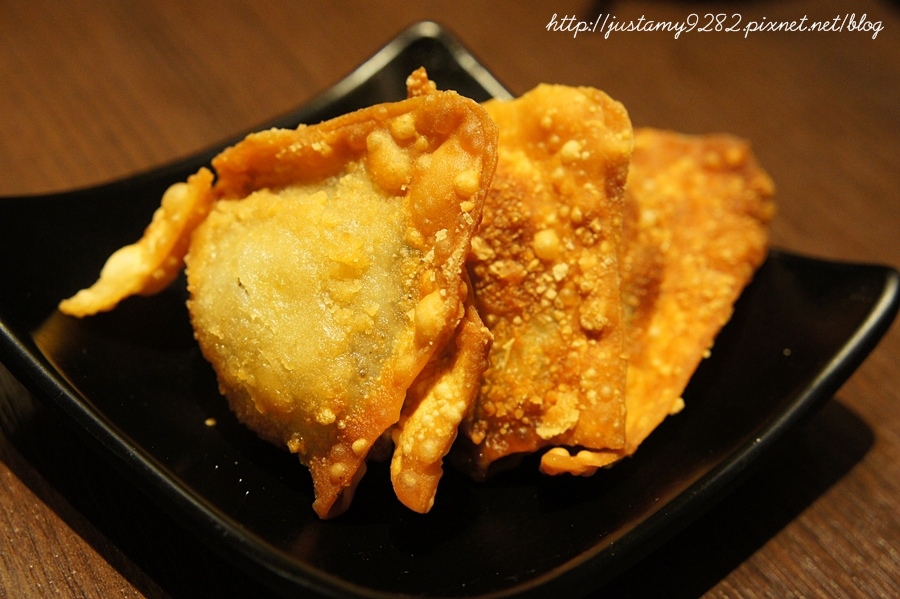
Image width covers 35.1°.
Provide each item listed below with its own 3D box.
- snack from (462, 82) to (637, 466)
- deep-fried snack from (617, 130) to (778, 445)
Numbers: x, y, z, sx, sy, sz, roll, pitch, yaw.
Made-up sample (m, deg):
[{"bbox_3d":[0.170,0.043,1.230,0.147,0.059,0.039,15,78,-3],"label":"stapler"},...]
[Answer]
[{"bbox_3d":[0.018,-0.004,0.298,0.043,0.021,0.081,3,74,-3],"label":"snack"},{"bbox_3d":[0.043,-0.003,0.315,0.045,0.020,0.075,23,72,-7],"label":"deep-fried snack"}]

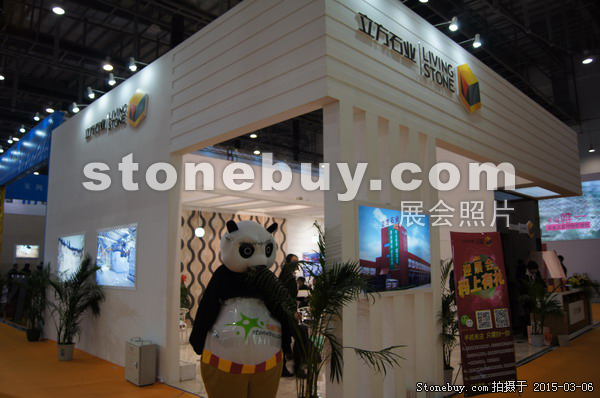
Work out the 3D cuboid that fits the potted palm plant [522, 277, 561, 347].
[{"bbox_3d":[4.477,2.053,8.296,0.660,1.220,0.640,-5,-10,27],"label":"potted palm plant"}]

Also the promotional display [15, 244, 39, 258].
[{"bbox_3d":[-9.715,1.887,16.000,0.080,0.440,0.730,-9,-12,44],"label":"promotional display"}]

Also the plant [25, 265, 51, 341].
[{"bbox_3d":[-5.900,2.292,10.099,0.550,1.680,0.550,4,-10,-29],"label":"plant"}]

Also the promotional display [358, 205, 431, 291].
[{"bbox_3d":[1.041,0.534,4.734,0.060,0.826,1.356,-9,-12,44],"label":"promotional display"}]

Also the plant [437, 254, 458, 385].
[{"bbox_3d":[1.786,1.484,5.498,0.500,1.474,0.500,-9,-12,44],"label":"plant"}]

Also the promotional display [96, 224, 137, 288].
[{"bbox_3d":[-3.154,1.007,7.663,1.570,1.020,0.060,-9,-12,44],"label":"promotional display"}]

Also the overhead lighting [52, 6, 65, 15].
[{"bbox_3d":[-8.952,-6.988,16.656,0.430,0.200,0.430,-9,-12,44],"label":"overhead lighting"}]

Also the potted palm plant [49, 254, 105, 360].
[{"bbox_3d":[-3.935,1.877,7.910,0.880,1.780,0.860,4,-10,-26],"label":"potted palm plant"}]

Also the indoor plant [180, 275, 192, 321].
[{"bbox_3d":[-2.827,2.437,10.950,0.400,1.150,0.400,-9,-12,44],"label":"indoor plant"}]

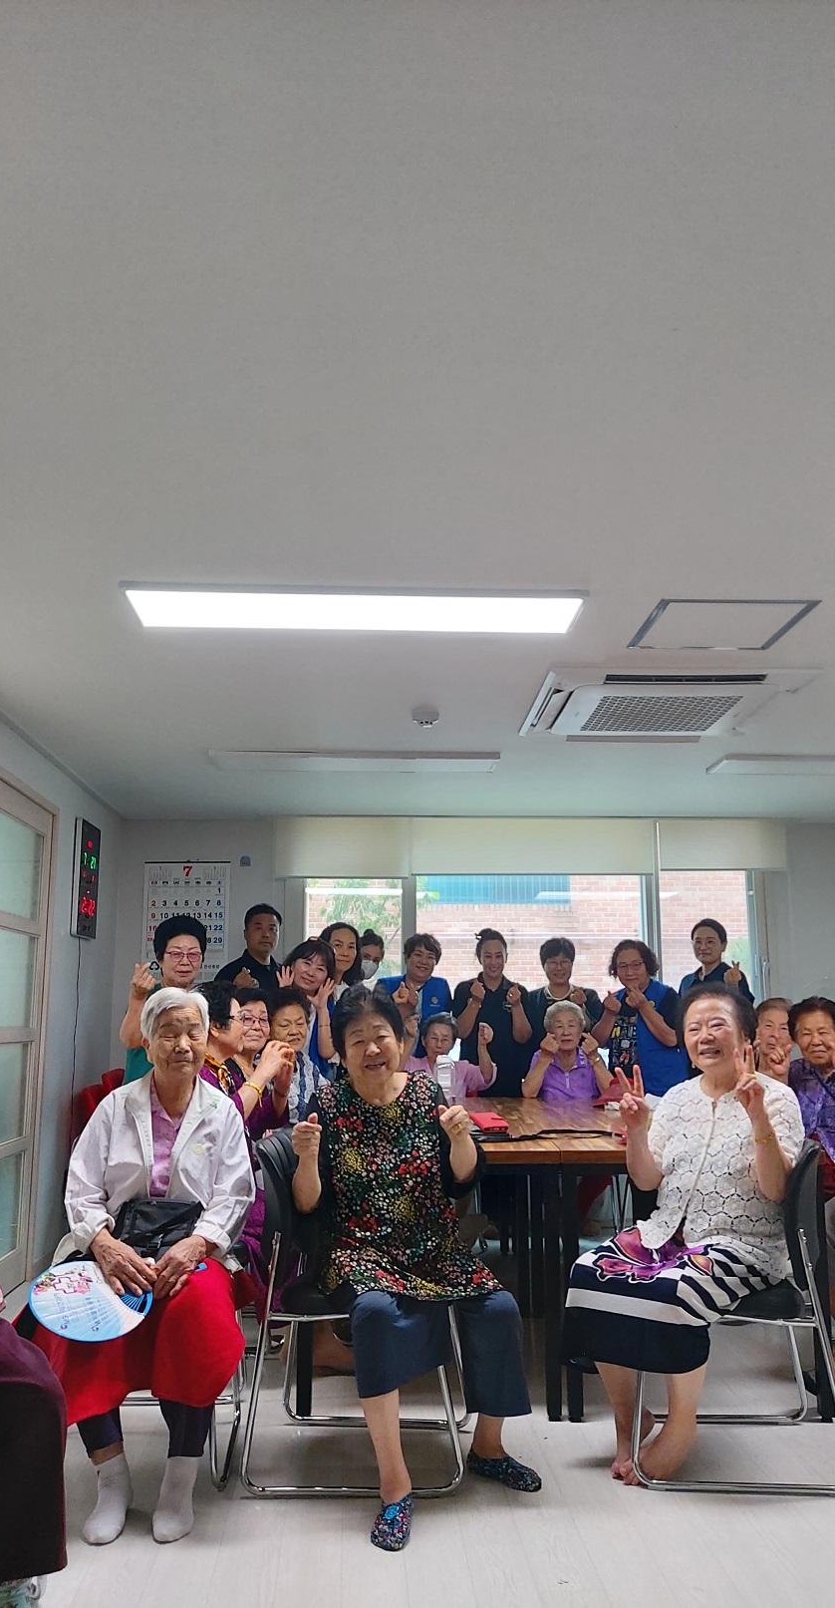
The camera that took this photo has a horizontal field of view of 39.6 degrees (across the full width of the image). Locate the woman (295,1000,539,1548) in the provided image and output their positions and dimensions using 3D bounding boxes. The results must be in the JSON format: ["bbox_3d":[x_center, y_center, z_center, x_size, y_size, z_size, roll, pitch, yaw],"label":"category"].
[{"bbox_3d":[-0.017,1.052,2.888,0.600,1.200,0.680,3,-11,-13],"label":"woman"}]

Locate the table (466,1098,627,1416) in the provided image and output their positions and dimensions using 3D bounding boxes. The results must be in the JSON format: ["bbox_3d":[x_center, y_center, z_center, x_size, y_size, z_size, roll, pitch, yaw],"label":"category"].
[{"bbox_3d":[0.444,1.599,4.502,1.541,0.738,2.329,0,-10,1],"label":"table"}]

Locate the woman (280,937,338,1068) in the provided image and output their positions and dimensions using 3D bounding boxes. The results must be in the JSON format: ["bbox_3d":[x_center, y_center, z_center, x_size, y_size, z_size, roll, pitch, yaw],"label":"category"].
[{"bbox_3d":[-0.484,1.330,5.075,0.450,1.480,0.380,1,-11,-9],"label":"woman"}]

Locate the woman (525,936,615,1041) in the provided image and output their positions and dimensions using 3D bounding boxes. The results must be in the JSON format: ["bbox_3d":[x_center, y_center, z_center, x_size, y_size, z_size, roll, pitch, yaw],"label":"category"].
[{"bbox_3d":[0.840,1.506,6.283,0.460,1.565,0.330,-1,-10,3],"label":"woman"}]

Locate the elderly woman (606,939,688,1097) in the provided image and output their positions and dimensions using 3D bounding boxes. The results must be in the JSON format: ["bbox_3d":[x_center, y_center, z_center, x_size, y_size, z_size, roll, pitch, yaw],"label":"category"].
[{"bbox_3d":[1.213,1.475,6.024,0.480,1.530,0.360,-1,-11,5],"label":"elderly woman"}]

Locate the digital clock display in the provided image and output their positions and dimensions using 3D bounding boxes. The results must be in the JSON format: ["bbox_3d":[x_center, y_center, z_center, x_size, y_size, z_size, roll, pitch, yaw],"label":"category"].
[{"bbox_3d":[-1.698,0.400,5.966,0.045,0.585,0.420,0,-10,-3],"label":"digital clock display"}]

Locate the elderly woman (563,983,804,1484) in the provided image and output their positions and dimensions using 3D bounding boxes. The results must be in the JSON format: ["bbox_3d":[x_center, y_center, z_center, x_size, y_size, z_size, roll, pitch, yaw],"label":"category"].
[{"bbox_3d":[0.704,1.068,2.980,0.540,1.200,0.760,-8,-13,37],"label":"elderly woman"}]

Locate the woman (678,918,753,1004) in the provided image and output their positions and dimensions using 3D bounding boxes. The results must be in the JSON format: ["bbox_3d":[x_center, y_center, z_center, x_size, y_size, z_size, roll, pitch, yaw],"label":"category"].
[{"bbox_3d":[1.595,1.442,6.171,0.450,1.650,0.320,-2,-11,9],"label":"woman"}]

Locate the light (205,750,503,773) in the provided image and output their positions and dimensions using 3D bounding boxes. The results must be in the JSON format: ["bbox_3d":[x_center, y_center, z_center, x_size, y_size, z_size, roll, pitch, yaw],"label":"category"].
[{"bbox_3d":[-0.283,-0.190,5.286,1.288,0.025,0.315,1,-11,-3],"label":"light"}]

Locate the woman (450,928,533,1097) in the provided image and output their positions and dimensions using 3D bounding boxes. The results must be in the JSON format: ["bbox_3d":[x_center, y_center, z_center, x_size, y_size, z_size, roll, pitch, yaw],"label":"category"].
[{"bbox_3d":[0.404,1.459,6.081,0.460,1.580,0.350,0,-11,0],"label":"woman"}]

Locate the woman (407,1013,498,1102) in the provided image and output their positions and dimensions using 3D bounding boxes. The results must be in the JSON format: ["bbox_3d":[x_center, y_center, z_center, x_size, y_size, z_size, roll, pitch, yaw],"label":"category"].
[{"bbox_3d":[0.194,1.645,5.898,0.500,1.155,0.680,0,-10,-3],"label":"woman"}]

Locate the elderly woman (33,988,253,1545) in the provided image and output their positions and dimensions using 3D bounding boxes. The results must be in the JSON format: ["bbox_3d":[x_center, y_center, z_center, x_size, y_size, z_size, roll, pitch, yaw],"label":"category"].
[{"bbox_3d":[-0.688,1.085,3.001,0.550,1.210,0.770,1,-11,-6],"label":"elderly woman"}]

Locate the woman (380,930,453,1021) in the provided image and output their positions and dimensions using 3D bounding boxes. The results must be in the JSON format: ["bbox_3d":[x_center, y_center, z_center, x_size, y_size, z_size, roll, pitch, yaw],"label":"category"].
[{"bbox_3d":[-0.004,1.465,6.091,0.450,1.570,0.330,0,-11,0],"label":"woman"}]

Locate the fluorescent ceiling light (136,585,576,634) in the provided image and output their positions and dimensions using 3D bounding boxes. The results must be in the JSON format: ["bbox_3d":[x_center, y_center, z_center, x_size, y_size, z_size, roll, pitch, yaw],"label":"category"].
[{"bbox_3d":[-0.174,-0.571,3.363,1.295,0.030,0.320,0,-10,-3],"label":"fluorescent ceiling light"}]

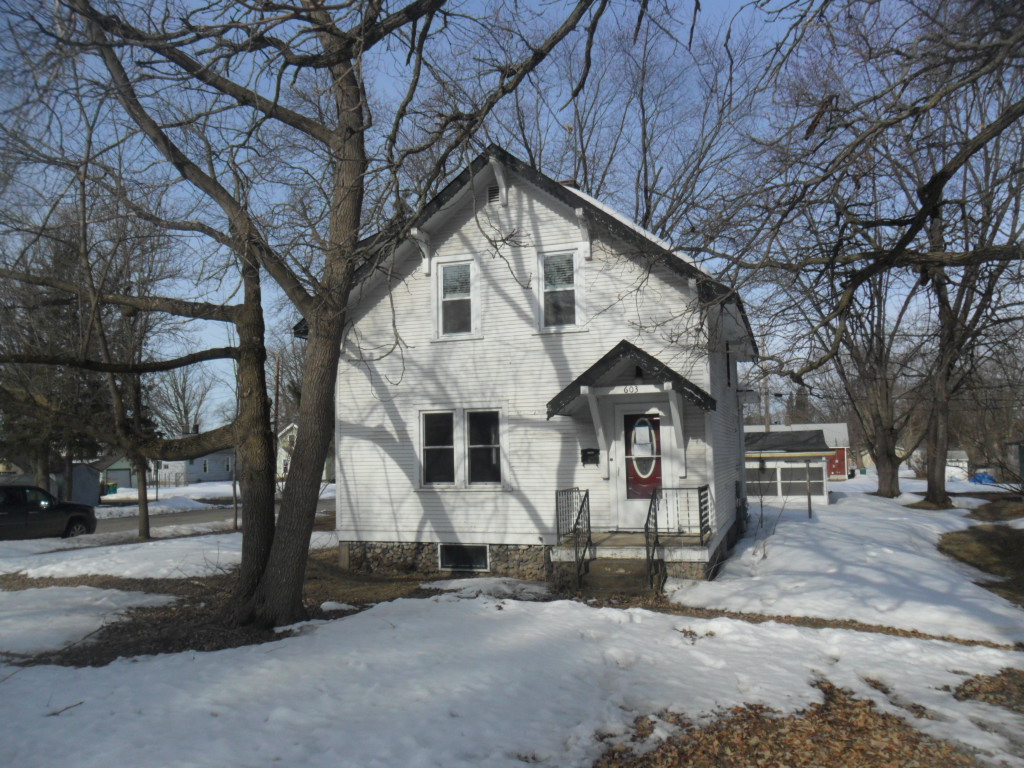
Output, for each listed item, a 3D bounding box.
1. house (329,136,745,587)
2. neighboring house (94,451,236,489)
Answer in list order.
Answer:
[{"bbox_3d":[1.183,-0.105,17.782,7.900,7.600,10.200,-3,-5,19],"label":"house"},{"bbox_3d":[-35.451,7.900,80.905,7.500,4.600,15.500,-3,-5,19],"label":"neighboring house"}]

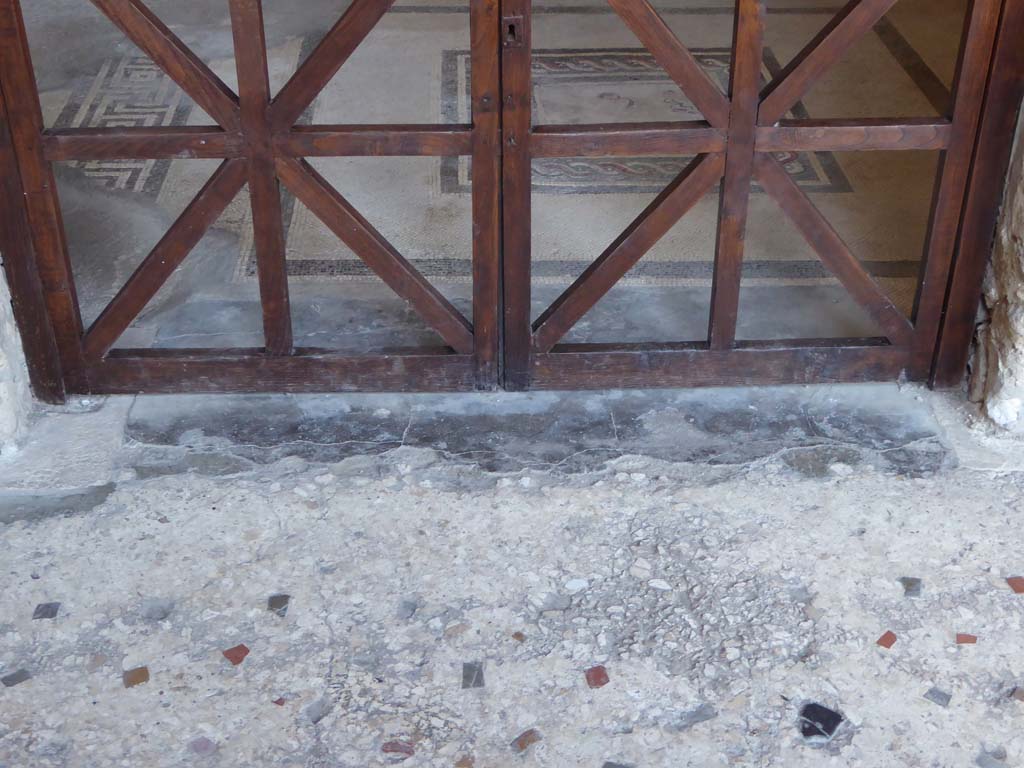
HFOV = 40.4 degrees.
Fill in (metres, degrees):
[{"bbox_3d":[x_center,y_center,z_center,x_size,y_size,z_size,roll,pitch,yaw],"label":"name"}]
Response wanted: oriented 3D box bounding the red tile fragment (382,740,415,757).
[{"bbox_3d":[-0.155,0.507,1.925,0.046,0.010,0.024,5,33,7],"label":"red tile fragment"}]

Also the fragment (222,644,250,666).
[{"bbox_3d":[-0.408,0.409,2.081,0.035,0.010,0.035,-23,39,-31],"label":"fragment"}]

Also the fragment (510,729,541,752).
[{"bbox_3d":[0.021,0.502,1.934,0.050,0.011,0.023,-27,41,-35],"label":"fragment"}]

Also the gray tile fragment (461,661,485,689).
[{"bbox_3d":[-0.056,0.432,2.044,0.032,0.010,0.054,-1,32,-1],"label":"gray tile fragment"}]

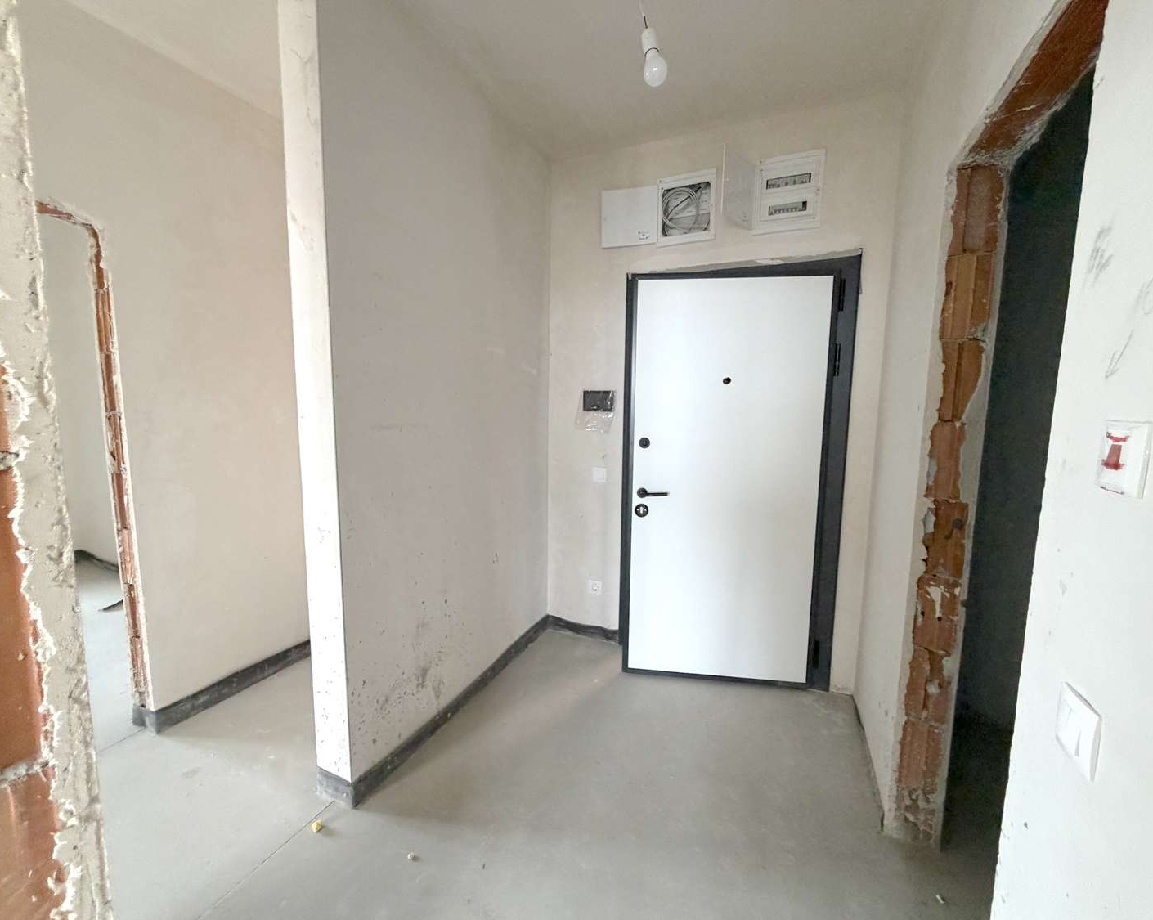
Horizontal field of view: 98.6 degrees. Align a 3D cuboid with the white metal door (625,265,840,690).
[{"bbox_3d":[0.715,0.122,2.446,0.925,1.998,0.070,1,7,7],"label":"white metal door"}]

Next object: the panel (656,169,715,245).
[{"bbox_3d":[0.556,-1.273,2.523,0.293,0.334,0.050,4,7,24],"label":"panel"}]

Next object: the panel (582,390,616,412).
[{"bbox_3d":[0.120,-0.333,2.805,0.184,0.116,0.022,4,7,24],"label":"panel"}]

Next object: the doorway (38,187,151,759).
[{"bbox_3d":[-1.994,0.150,1.637,0.159,2.023,0.799,4,7,24],"label":"doorway"}]

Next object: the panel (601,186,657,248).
[{"bbox_3d":[0.280,-1.271,2.607,0.292,0.286,0.025,3,7,16],"label":"panel"}]

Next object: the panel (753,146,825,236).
[{"bbox_3d":[0.993,-1.246,2.332,0.300,0.334,0.050,4,7,24],"label":"panel"}]

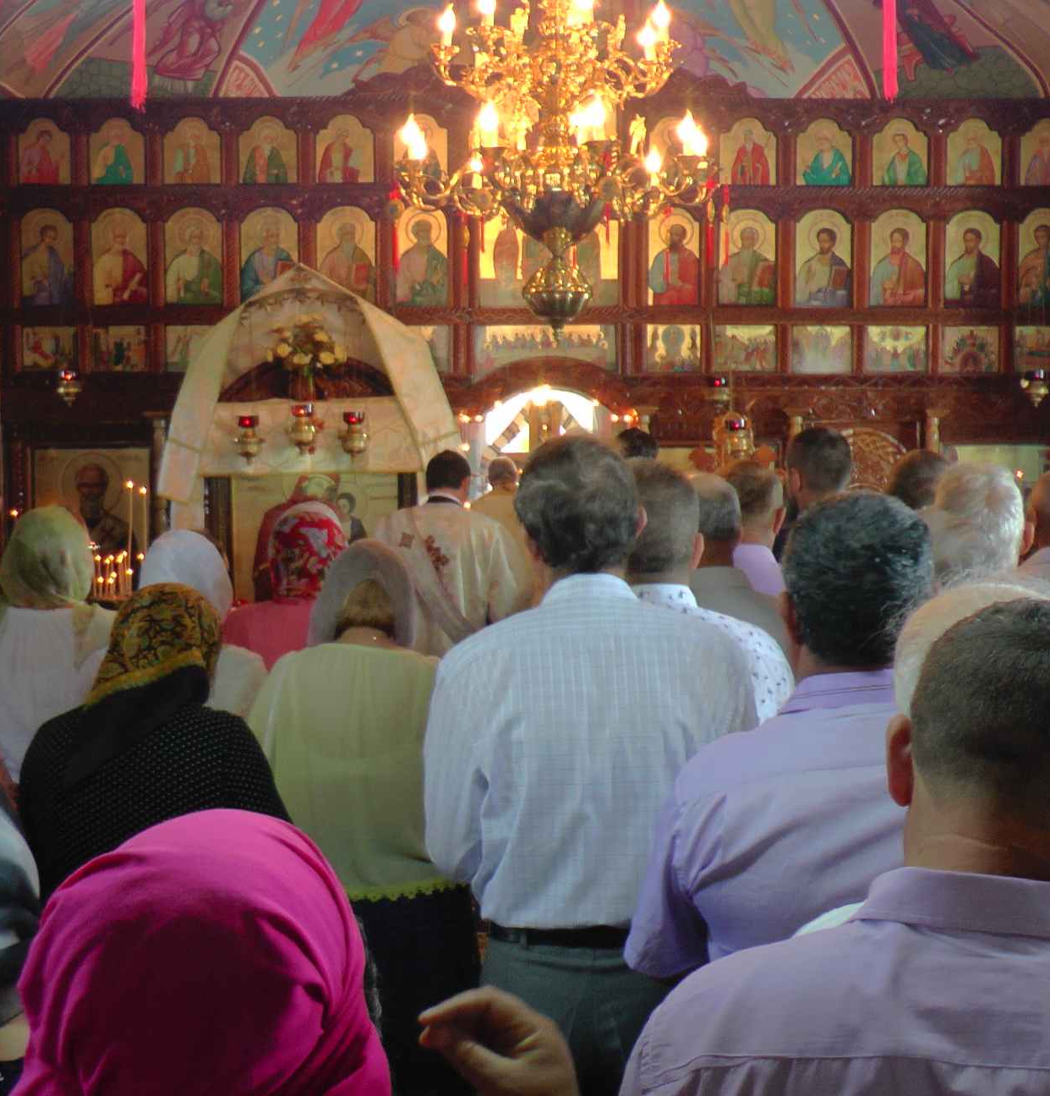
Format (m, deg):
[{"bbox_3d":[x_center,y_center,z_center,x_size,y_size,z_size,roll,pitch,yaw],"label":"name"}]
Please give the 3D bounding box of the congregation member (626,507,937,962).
[{"bbox_3d":[0.394,0.795,1.939,0.540,1.725,0.340,-1,5,-8],"label":"congregation member"}]

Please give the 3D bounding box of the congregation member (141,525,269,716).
[{"bbox_3d":[-0.736,0.747,3.414,0.440,1.584,0.300,0,5,-1],"label":"congregation member"}]

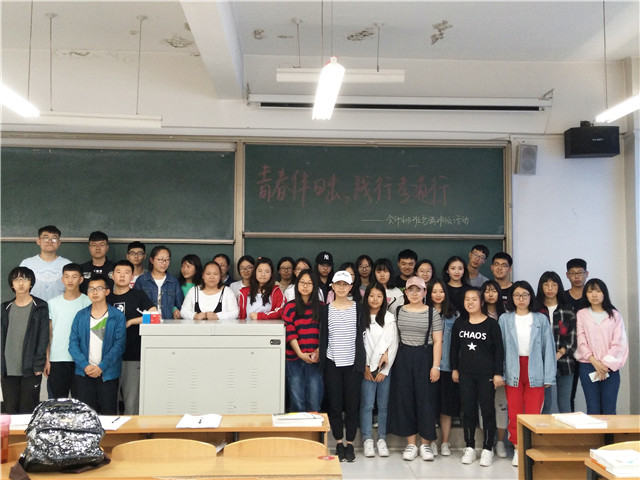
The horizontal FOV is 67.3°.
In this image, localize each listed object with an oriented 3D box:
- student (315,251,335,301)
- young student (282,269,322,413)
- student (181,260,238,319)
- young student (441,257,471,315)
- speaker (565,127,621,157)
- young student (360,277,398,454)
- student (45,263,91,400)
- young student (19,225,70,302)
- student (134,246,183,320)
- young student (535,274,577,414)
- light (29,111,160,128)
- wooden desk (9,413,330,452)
[{"bbox_3d":[0.044,0.991,5.305,0.440,1.728,0.280,0,-3,0],"label":"student"},{"bbox_3d":[-0.153,1.139,4.537,0.420,1.718,0.290,1,-2,-6],"label":"young student"},{"bbox_3d":[-1.188,1.021,5.162,0.600,1.574,0.420,1,-2,-5],"label":"student"},{"bbox_3d":[1.359,0.965,4.767,0.430,1.601,0.280,0,-2,11],"label":"young student"},{"bbox_3d":[2.999,-1.075,5.300,0.520,0.285,0.270,0,0,12],"label":"speaker"},{"bbox_3d":[0.545,1.194,4.444,0.390,1.588,0.320,0,-3,0],"label":"young student"},{"bbox_3d":[-2.323,1.082,4.414,0.440,1.740,0.270,1,-2,-17],"label":"student"},{"bbox_3d":[-2.687,0.812,4.713,0.500,1.904,0.280,1,-3,-17],"label":"young student"},{"bbox_3d":[-1.816,0.960,5.406,0.470,1.774,0.300,1,-3,-15],"label":"student"},{"bbox_3d":[2.321,1.165,4.746,0.460,1.704,0.300,0,-3,12],"label":"young student"},{"bbox_3d":[-2.134,-1.142,4.565,1.237,0.100,0.120,2,-2,-3],"label":"light"},{"bbox_3d":[-1.043,1.557,3.131,2.200,0.755,0.360,0,-2,-2],"label":"wooden desk"}]

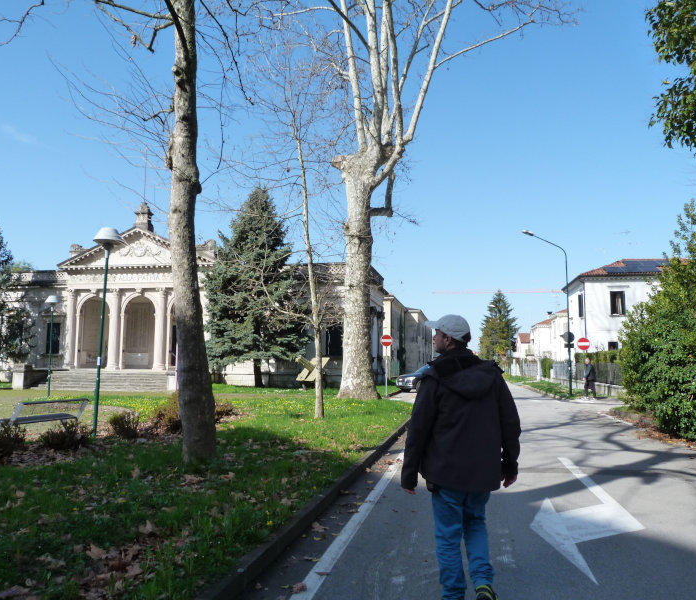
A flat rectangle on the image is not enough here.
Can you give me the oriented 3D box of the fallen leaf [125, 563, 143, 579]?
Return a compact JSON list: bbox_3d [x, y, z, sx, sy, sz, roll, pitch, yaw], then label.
[{"bbox_3d":[-1.446,1.830,3.895,0.110,0.050,0.110,3,-7,-19],"label":"fallen leaf"}]

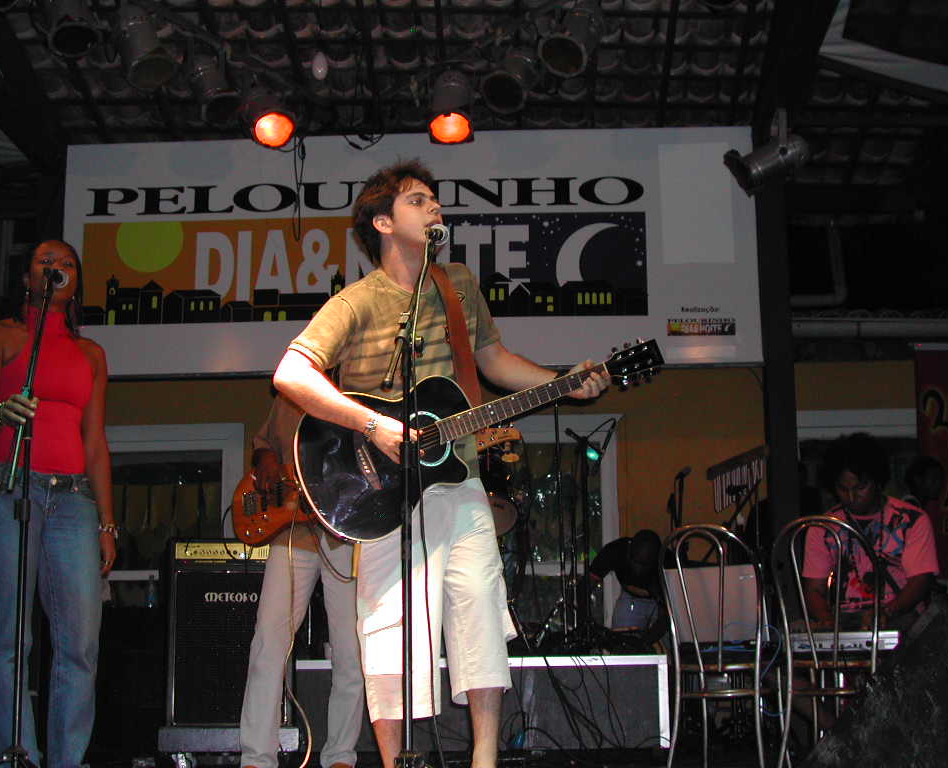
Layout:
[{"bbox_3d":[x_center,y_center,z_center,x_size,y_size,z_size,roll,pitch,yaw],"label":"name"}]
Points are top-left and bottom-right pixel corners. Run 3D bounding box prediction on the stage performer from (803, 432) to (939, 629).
[{"bbox_3d":[1.504,0.802,5.300,0.530,1.270,0.700,-2,-10,5],"label":"stage performer"}]

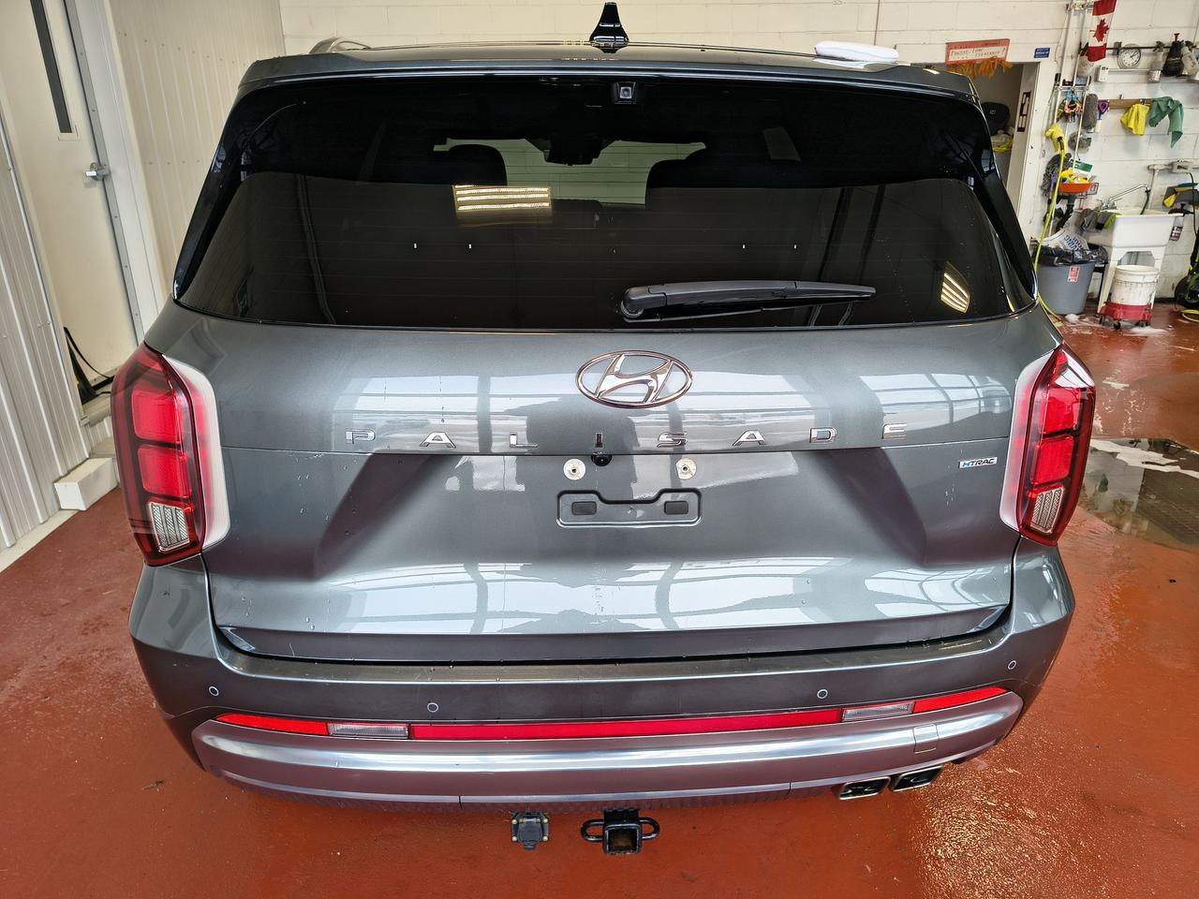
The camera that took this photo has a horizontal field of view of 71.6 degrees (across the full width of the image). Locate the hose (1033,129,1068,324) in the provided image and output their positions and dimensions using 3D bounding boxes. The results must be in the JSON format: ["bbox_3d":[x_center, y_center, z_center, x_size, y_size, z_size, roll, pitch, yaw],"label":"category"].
[{"bbox_3d":[3.751,-1.884,6.896,0.400,1.520,0.600,-1,20,-2],"label":"hose"}]

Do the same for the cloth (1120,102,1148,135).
[{"bbox_3d":[4.479,-2.760,6.963,0.230,0.250,0.100,-1,20,-2],"label":"cloth"}]

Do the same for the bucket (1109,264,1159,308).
[{"bbox_3d":[4.289,-1.266,6.688,0.298,0.355,0.298,-1,20,0],"label":"bucket"}]

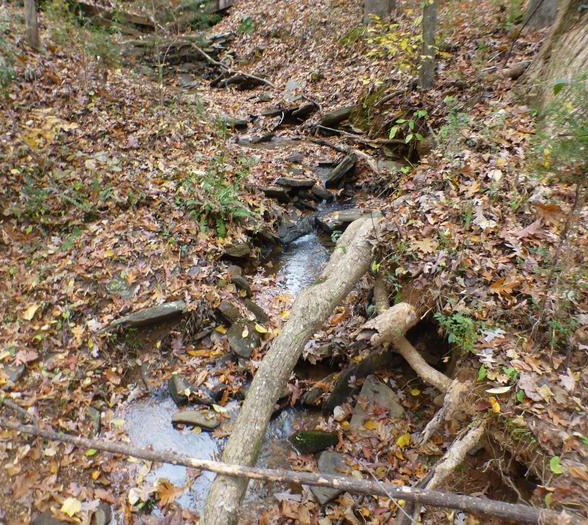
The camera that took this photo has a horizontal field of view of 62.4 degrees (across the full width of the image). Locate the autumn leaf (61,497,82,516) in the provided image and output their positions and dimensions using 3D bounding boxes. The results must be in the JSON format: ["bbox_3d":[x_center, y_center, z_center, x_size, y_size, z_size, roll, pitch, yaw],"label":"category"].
[{"bbox_3d":[-0.894,0.980,1.950,0.085,0.020,0.095,0,19,0],"label":"autumn leaf"}]

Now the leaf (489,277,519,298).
[{"bbox_3d":[1.166,0.142,2.700,0.145,0.030,0.120,-10,35,7],"label":"leaf"}]

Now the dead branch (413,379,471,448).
[{"bbox_3d":[0.622,0.640,2.050,0.319,0.070,0.075,-48,36,-11],"label":"dead branch"}]

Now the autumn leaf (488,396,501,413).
[{"bbox_3d":[0.826,0.585,2.000,0.050,0.040,0.060,0,19,0],"label":"autumn leaf"}]

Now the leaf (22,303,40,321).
[{"bbox_3d":[-1.596,0.298,2.950,0.065,0.020,0.120,29,43,18],"label":"leaf"}]

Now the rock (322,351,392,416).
[{"bbox_3d":[0.303,0.561,2.285,0.419,0.110,0.130,-32,34,-33],"label":"rock"}]

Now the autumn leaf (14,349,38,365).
[{"bbox_3d":[-1.488,0.523,2.700,0.110,0.020,0.090,7,33,-4],"label":"autumn leaf"}]

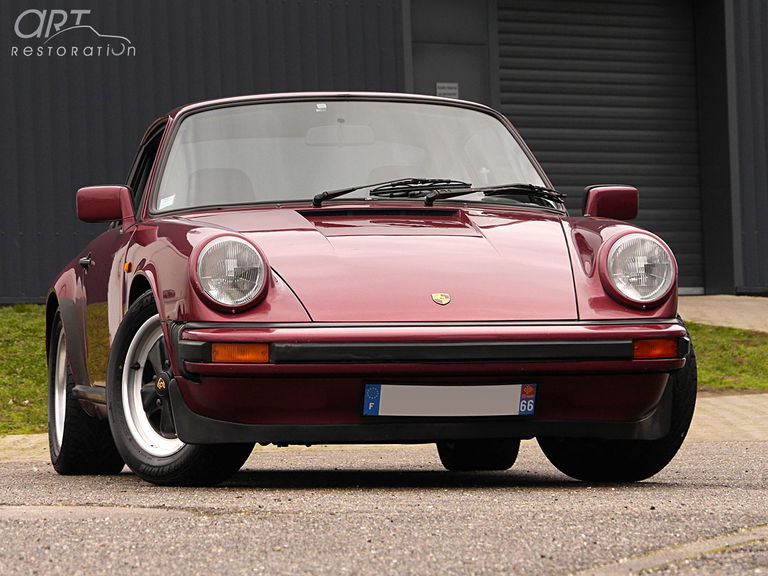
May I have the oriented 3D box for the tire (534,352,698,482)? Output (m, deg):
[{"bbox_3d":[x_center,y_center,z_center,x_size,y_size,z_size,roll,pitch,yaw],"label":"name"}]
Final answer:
[{"bbox_3d":[0.709,0.295,13.221,0.207,0.630,0.630,1,-2,-37],"label":"tire"}]

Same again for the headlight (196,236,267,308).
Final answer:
[{"bbox_3d":[-0.452,-0.046,12.386,0.206,0.212,0.120,0,-2,-10],"label":"headlight"}]

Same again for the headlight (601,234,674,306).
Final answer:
[{"bbox_3d":[0.754,-0.053,12.607,0.208,0.212,0.120,0,-2,-10],"label":"headlight"}]

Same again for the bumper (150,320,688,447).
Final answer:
[{"bbox_3d":[0.167,0.275,12.419,1.580,0.365,0.530,0,-2,-10],"label":"bumper"}]

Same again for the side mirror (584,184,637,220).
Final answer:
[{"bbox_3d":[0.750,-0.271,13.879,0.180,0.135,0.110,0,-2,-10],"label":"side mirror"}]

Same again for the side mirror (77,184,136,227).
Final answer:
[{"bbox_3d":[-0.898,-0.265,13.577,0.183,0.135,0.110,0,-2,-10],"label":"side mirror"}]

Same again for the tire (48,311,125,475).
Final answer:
[{"bbox_3d":[-1.063,0.360,15.169,0.235,0.630,0.630,0,-2,-10],"label":"tire"}]

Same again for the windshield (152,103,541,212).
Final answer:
[{"bbox_3d":[-0.088,-0.421,13.802,1.370,0.615,0.230,0,-43,-10],"label":"windshield"}]

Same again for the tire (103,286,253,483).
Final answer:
[{"bbox_3d":[-0.611,0.296,12.906,0.207,0.630,0.630,1,-2,-37],"label":"tire"}]

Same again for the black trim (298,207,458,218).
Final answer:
[{"bbox_3d":[-0.017,-0.240,13.417,0.515,0.037,0.060,0,-2,-10],"label":"black trim"}]

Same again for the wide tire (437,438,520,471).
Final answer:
[{"bbox_3d":[0.344,0.357,15.426,0.235,0.630,0.630,0,-2,-10],"label":"wide tire"}]

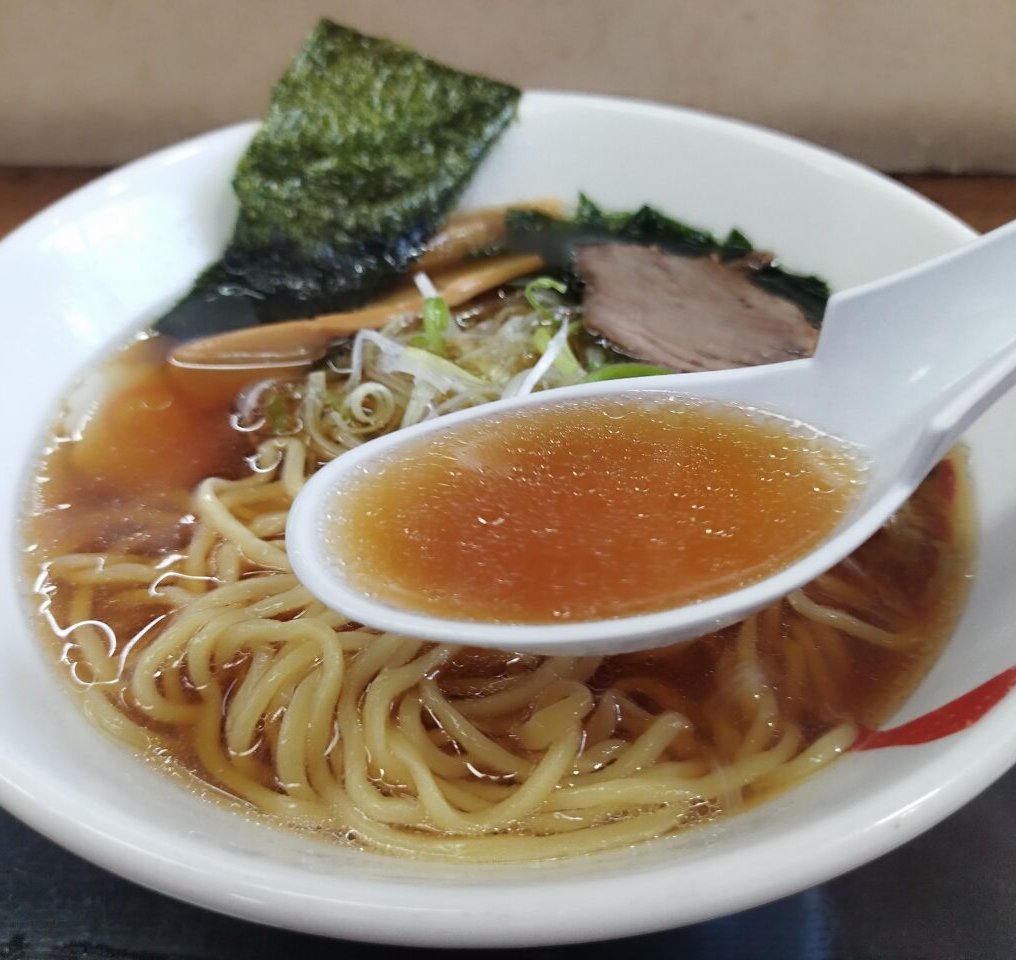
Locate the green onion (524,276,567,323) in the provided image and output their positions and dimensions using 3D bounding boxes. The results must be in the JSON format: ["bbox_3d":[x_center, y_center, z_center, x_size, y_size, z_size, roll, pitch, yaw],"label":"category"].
[{"bbox_3d":[0.008,-0.041,0.225,0.009,0.006,0.009,0,45,0],"label":"green onion"}]

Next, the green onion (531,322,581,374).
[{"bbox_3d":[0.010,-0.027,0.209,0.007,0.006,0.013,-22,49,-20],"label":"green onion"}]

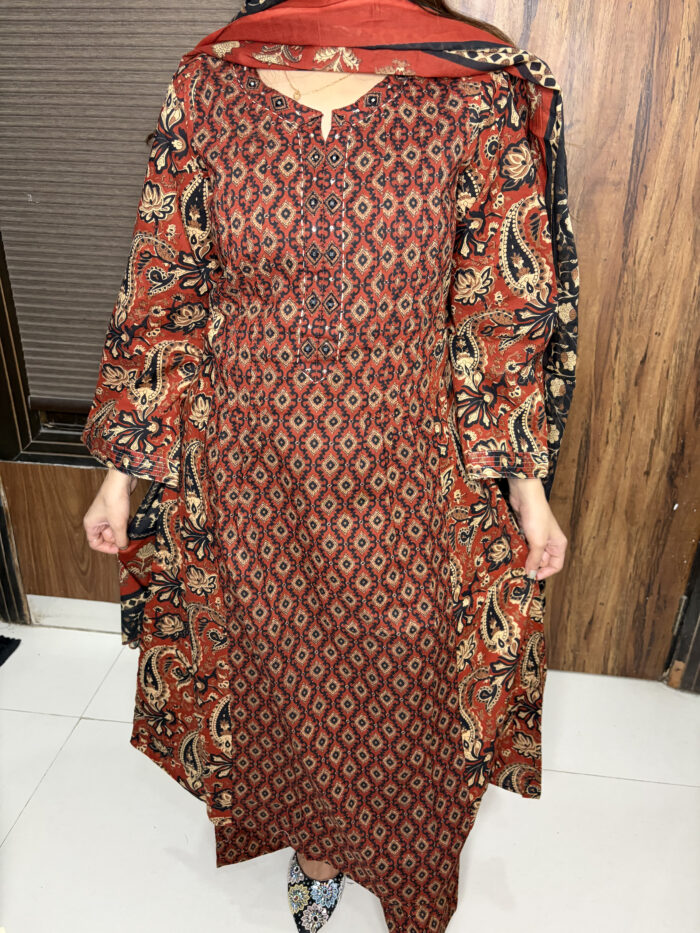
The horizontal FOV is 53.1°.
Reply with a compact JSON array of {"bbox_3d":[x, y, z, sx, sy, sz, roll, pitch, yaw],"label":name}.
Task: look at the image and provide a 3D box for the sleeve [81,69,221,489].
[{"bbox_3d":[-0.246,-0.241,0.938,0.160,0.510,0.150,13,20,-8],"label":"sleeve"}]

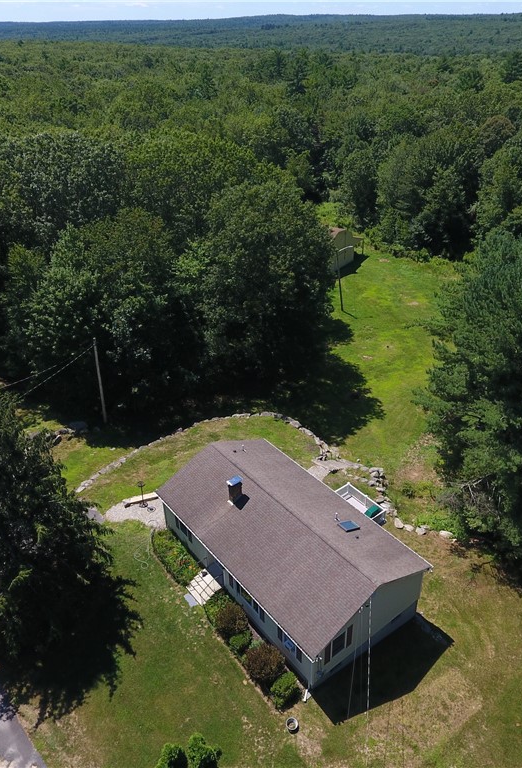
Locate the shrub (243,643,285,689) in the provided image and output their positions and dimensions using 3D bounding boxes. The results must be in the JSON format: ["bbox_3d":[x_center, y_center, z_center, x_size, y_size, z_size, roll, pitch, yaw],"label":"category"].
[{"bbox_3d":[0.179,14.380,30.300,2.030,1.750,2.030,-1,31,1],"label":"shrub"}]

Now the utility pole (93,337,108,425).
[{"bbox_3d":[-13.037,-0.130,47.976,0.320,8.136,0.320,1,31,-2],"label":"utility pole"}]

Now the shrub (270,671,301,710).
[{"bbox_3d":[1.175,15.100,29.450,1.450,1.400,1.450,-1,31,1],"label":"shrub"}]

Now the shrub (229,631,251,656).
[{"bbox_3d":[-1.085,13.910,31.680,1.180,1.170,1.180,-1,31,1],"label":"shrub"}]

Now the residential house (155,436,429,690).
[{"bbox_3d":[1.366,9.273,35.899,8.823,5.700,15.000,-23,37,-31],"label":"residential house"}]

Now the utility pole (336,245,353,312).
[{"bbox_3d":[10.133,-12.165,69.073,2.100,7.876,0.350,-8,31,4],"label":"utility pole"}]

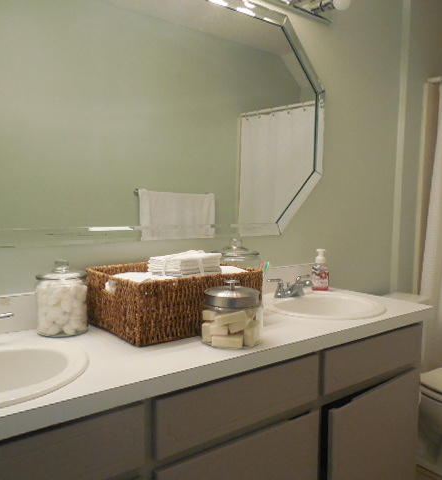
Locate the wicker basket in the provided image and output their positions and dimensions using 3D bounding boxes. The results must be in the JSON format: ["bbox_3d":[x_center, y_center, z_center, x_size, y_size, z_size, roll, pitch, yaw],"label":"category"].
[{"bbox_3d":[-0.140,0.181,1.482,0.454,0.169,0.326,-3,6,-39],"label":"wicker basket"}]

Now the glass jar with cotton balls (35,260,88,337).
[{"bbox_3d":[-0.465,0.164,1.358,0.145,0.211,0.145,1,4,0],"label":"glass jar with cotton balls"}]

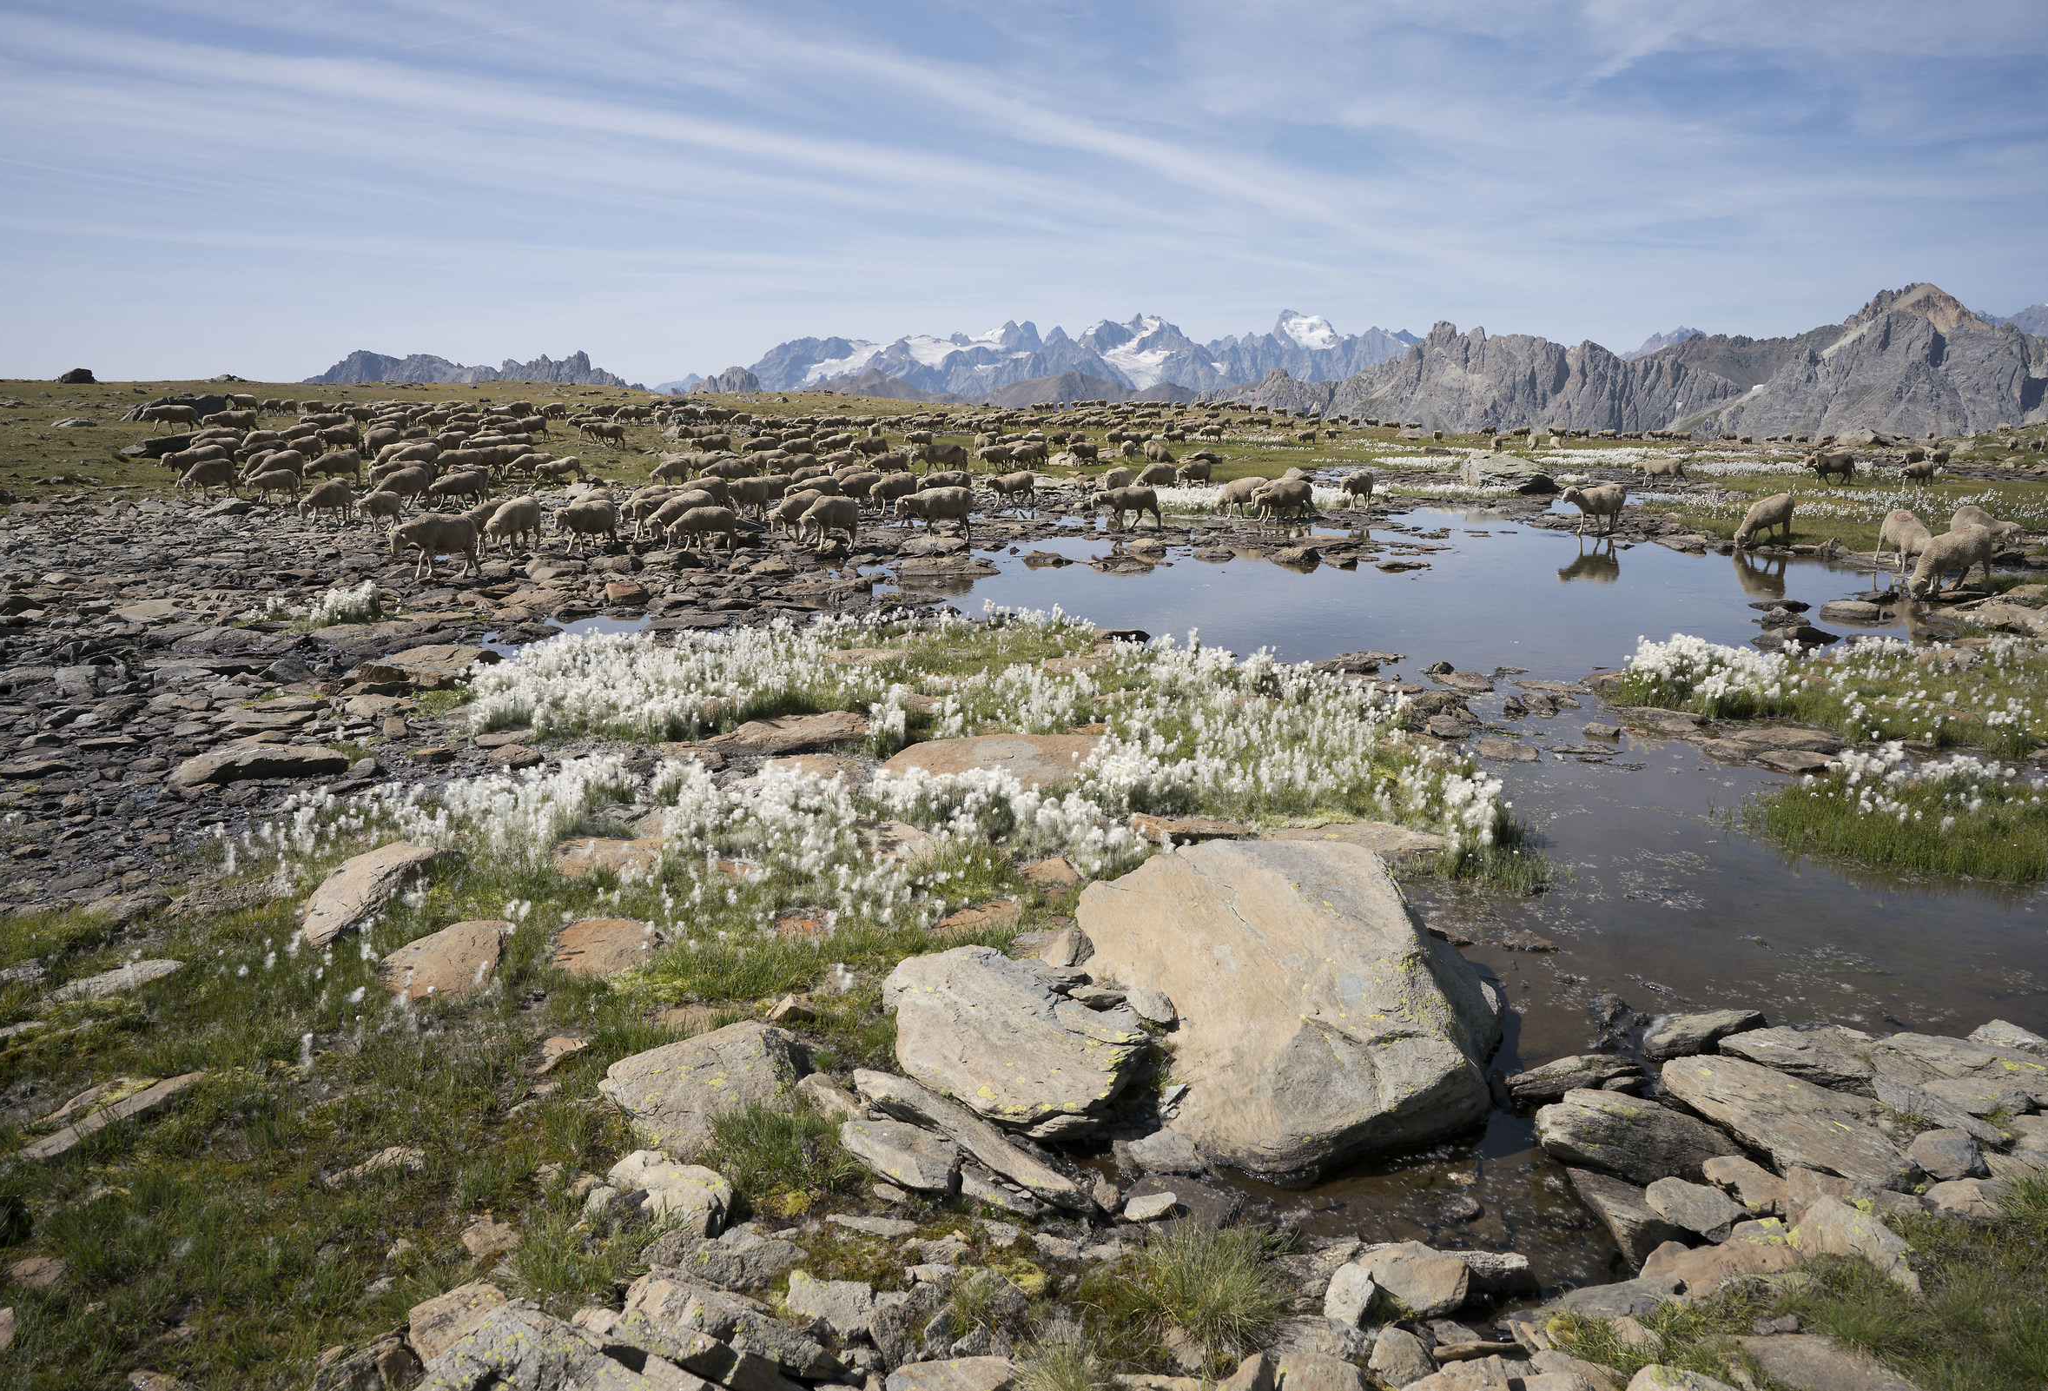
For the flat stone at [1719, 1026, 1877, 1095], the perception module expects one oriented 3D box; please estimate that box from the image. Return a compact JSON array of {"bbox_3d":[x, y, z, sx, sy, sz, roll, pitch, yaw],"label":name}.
[{"bbox_3d":[2.101,0.990,3.942,0.400,0.130,0.240,6,13,27],"label":"flat stone"}]

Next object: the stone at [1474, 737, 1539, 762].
[{"bbox_3d":[2.644,0.294,7.934,0.350,0.090,0.280,0,11,0],"label":"stone"}]

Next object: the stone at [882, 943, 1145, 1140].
[{"bbox_3d":[0.000,0.930,4.036,0.630,0.330,0.520,3,12,16],"label":"stone"}]

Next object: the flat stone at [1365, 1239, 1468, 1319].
[{"bbox_3d":[0.789,1.173,2.914,0.210,0.110,0.140,-1,11,-5],"label":"flat stone"}]

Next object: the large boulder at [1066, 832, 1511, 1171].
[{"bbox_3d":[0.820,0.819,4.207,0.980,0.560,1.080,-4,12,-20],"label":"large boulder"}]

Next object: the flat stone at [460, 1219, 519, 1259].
[{"bbox_3d":[-1.110,1.145,3.028,0.120,0.050,0.120,-3,12,-15],"label":"flat stone"}]

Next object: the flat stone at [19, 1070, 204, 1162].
[{"bbox_3d":[-2.116,0.975,3.373,0.180,0.080,0.420,7,13,31],"label":"flat stone"}]

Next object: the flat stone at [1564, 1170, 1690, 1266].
[{"bbox_3d":[1.410,1.198,3.345,0.240,0.140,0.260,2,12,8],"label":"flat stone"}]

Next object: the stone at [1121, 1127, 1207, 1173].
[{"bbox_3d":[0.360,1.139,3.660,0.200,0.090,0.140,2,12,10],"label":"stone"}]

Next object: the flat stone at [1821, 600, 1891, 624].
[{"bbox_3d":[7.096,-0.711,12.377,0.480,0.160,0.420,0,11,0],"label":"flat stone"}]

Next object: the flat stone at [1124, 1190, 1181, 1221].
[{"bbox_3d":[0.277,1.104,3.133,0.118,0.033,0.062,-4,12,-20],"label":"flat stone"}]

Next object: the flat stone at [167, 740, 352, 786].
[{"bbox_3d":[-3.667,0.334,6.959,0.747,0.155,0.361,-4,12,-18],"label":"flat stone"}]

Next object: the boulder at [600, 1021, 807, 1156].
[{"bbox_3d":[-0.741,0.905,3.363,0.463,0.214,0.341,-2,11,-12],"label":"boulder"}]

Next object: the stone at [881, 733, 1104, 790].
[{"bbox_3d":[-0.139,0.322,6.940,1.120,0.240,0.750,0,11,0],"label":"stone"}]

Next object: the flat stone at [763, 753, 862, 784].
[{"bbox_3d":[-1.050,0.381,7.343,0.500,0.130,0.360,2,12,8],"label":"flat stone"}]

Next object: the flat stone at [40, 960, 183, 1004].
[{"bbox_3d":[-2.820,0.881,4.505,0.360,0.080,0.170,-10,15,-41],"label":"flat stone"}]

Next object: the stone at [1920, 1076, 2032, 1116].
[{"bbox_3d":[2.361,0.993,3.593,0.250,0.060,0.160,6,13,27],"label":"stone"}]

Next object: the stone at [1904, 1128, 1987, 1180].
[{"bbox_3d":[2.087,1.039,3.283,0.155,0.090,0.125,5,12,24],"label":"stone"}]

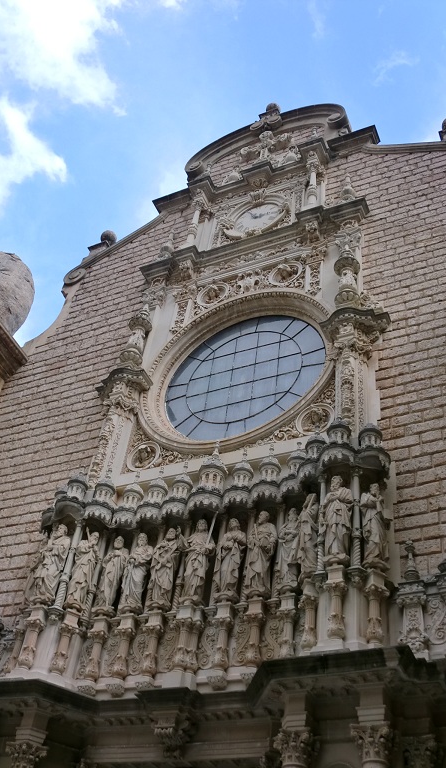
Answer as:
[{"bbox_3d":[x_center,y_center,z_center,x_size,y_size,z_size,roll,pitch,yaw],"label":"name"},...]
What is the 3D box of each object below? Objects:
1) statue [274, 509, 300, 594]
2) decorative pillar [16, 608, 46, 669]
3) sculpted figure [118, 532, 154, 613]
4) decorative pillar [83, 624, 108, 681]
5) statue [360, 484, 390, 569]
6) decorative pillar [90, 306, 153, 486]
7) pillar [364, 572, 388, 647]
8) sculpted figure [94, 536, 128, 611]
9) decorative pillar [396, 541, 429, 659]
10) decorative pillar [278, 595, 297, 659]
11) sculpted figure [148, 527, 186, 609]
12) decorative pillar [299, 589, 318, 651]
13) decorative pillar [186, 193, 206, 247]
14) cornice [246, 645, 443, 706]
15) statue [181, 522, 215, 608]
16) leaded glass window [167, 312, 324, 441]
[{"bbox_3d":[1.430,3.426,16.305,0.600,2.020,0.500,-14,-50,20],"label":"statue"},{"bbox_3d":[-4.097,5.408,16.517,0.360,1.420,0.360,-14,-50,20],"label":"decorative pillar"},{"bbox_3d":[-1.813,4.071,16.903,0.540,2.025,0.460,-14,-50,21],"label":"sculpted figure"},{"bbox_3d":[-2.684,5.666,16.452,0.350,1.340,0.350,-14,-50,20],"label":"decorative pillar"},{"bbox_3d":[2.862,2.644,14.753,0.580,1.962,0.500,20,-47,-10],"label":"statue"},{"bbox_3d":[-2.752,0.050,21.833,1.200,7.250,0.750,-14,-50,21],"label":"decorative pillar"},{"bbox_3d":[2.645,3.894,13.441,0.320,1.363,0.320,4,-46,5],"label":"pillar"},{"bbox_3d":[-2.532,4.351,17.851,0.620,2.050,0.500,-9,-48,16],"label":"sculpted figure"},{"bbox_3d":[3.373,3.753,13.627,0.470,2.350,0.400,-14,-49,21],"label":"decorative pillar"},{"bbox_3d":[1.242,4.683,14.996,0.350,1.400,0.350,-14,-50,20],"label":"decorative pillar"},{"bbox_3d":[-1.187,3.910,16.669,0.640,2.050,0.480,-14,-50,21],"label":"sculpted figure"},{"bbox_3d":[1.589,4.348,14.472,0.330,1.330,0.330,4,-46,4],"label":"decorative pillar"},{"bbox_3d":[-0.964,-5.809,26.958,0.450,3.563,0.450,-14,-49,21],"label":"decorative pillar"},{"bbox_3d":[1.920,4.757,12.376,3.300,0.438,1.000,-14,-50,21],"label":"cornice"},{"bbox_3d":[-0.605,3.872,17.132,0.680,2.180,0.520,-14,-50,20],"label":"statue"},{"bbox_3d":[0.570,-0.291,21.502,4.760,4.775,0.250,-14,-50,21],"label":"leaded glass window"}]

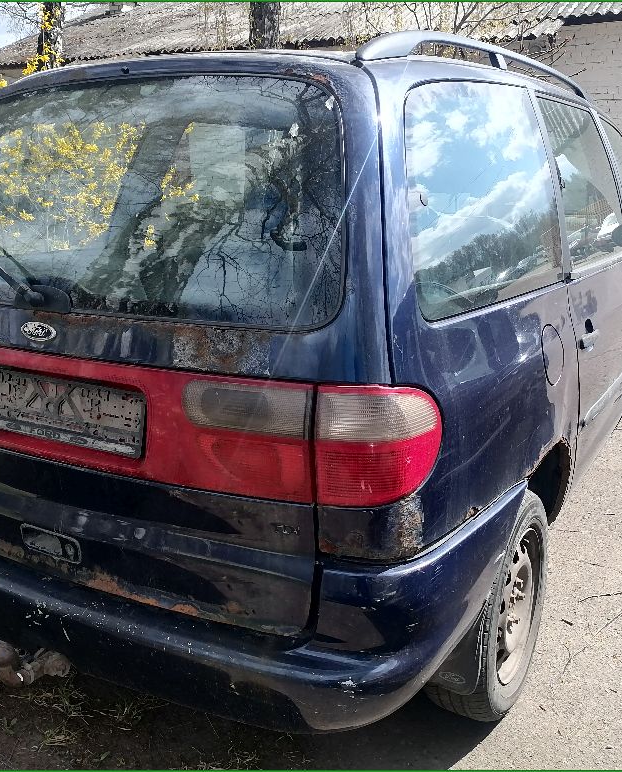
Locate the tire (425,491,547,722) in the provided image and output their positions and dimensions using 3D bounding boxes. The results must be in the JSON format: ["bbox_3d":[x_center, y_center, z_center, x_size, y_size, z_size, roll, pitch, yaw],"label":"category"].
[{"bbox_3d":[0.474,0.562,2.082,0.200,0.615,0.615,8,19,28],"label":"tire"}]

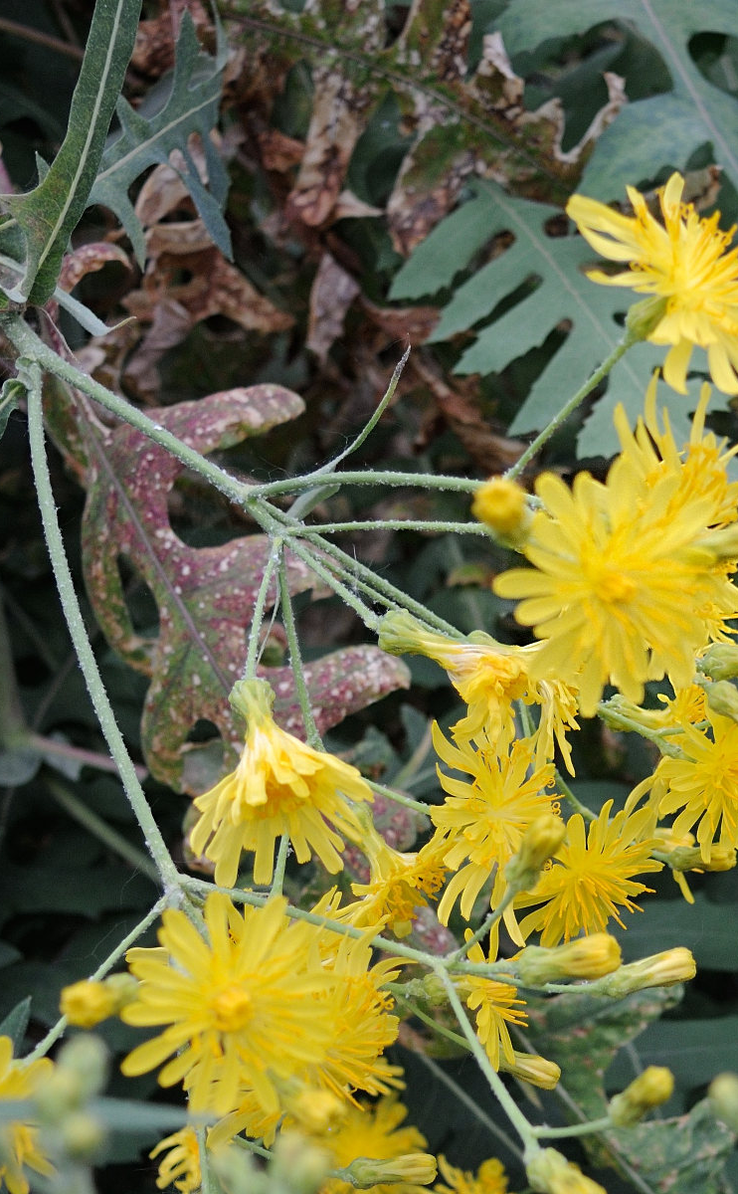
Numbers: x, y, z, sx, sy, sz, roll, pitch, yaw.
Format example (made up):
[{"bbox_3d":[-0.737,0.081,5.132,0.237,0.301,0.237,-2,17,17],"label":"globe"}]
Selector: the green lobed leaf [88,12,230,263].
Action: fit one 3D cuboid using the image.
[{"bbox_3d":[-0.044,-0.093,0.260,0.041,0.049,0.016,-34,7,-15],"label":"green lobed leaf"}]

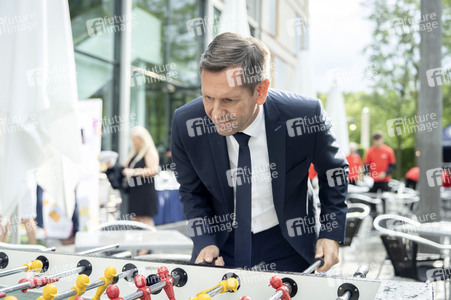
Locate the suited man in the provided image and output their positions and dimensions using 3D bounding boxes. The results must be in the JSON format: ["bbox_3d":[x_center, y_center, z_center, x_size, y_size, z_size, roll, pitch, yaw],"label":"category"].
[{"bbox_3d":[0.150,0.471,1.740,0.600,1.570,0.750,0,-2,16],"label":"suited man"}]

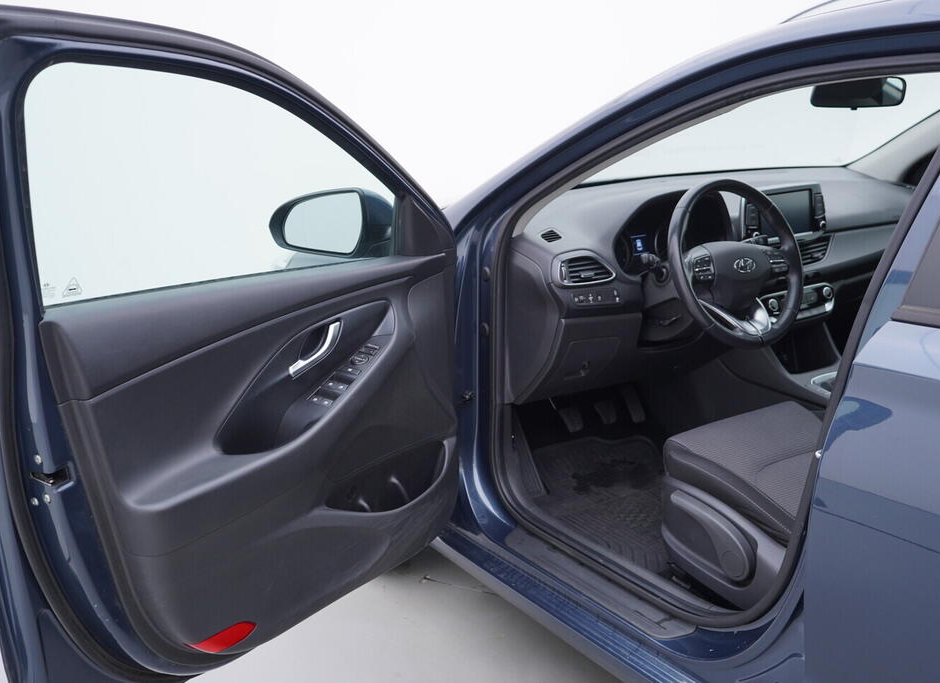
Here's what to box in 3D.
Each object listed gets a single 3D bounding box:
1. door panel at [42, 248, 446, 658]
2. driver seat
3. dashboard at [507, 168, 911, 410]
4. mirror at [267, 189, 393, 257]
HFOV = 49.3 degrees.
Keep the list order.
[{"bbox_3d":[-0.326,0.211,1.996,0.140,0.670,1.000,9,16,36],"label":"door panel"},{"bbox_3d":[0.816,0.055,1.843,0.530,1.000,0.850,-7,14,-29],"label":"driver seat"},{"bbox_3d":[0.690,-0.204,2.758,1.420,0.500,0.560,-7,14,-29],"label":"dashboard"},{"bbox_3d":[-0.307,-0.268,2.256,0.238,0.158,0.145,5,13,20],"label":"mirror"}]

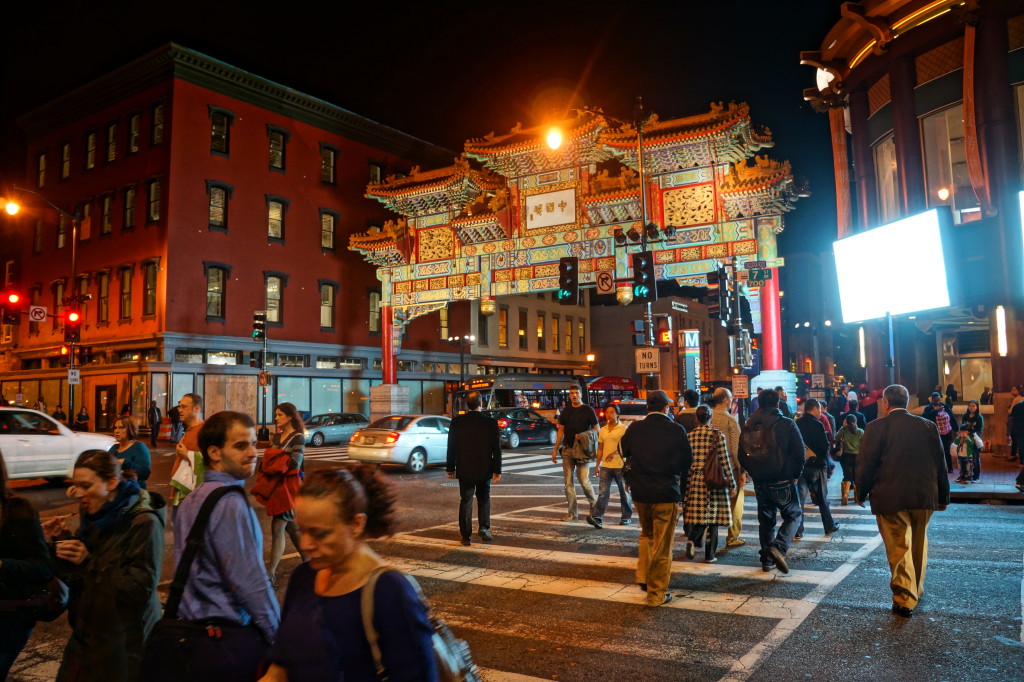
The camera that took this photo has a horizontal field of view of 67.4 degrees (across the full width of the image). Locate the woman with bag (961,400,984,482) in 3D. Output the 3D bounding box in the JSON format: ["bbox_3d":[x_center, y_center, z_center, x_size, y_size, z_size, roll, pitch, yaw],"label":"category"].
[{"bbox_3d":[8.615,1.892,14.398,0.450,1.530,0.360,-4,-6,30],"label":"woman with bag"}]

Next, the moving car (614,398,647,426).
[{"bbox_3d":[6.732,3.733,36.368,1.880,1.780,4.600,-4,-6,34],"label":"moving car"}]

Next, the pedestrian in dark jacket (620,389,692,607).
[{"bbox_3d":[1.205,1.299,6.492,0.580,1.780,0.480,-2,-5,17],"label":"pedestrian in dark jacket"}]

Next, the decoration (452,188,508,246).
[{"bbox_3d":[-1.250,-5.767,36.229,2.800,2.500,2.200,-3,-5,33],"label":"decoration"}]

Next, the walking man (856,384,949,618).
[{"bbox_3d":[3.075,1.247,6.080,0.660,1.770,0.450,-3,-5,30],"label":"walking man"}]

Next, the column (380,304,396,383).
[{"bbox_3d":[-6.184,0.212,38.855,0.740,3.910,0.740,-4,-5,29],"label":"column"}]

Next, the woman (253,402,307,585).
[{"bbox_3d":[-2.197,1.430,7.330,0.520,1.680,0.480,2,-5,-32],"label":"woman"}]

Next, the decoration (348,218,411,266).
[{"bbox_3d":[-6.335,-4.901,39.443,2.900,2.550,2.600,-3,-5,33],"label":"decoration"}]

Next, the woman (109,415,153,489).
[{"bbox_3d":[-3.763,1.553,7.537,0.380,1.617,0.480,3,-6,-40],"label":"woman"}]

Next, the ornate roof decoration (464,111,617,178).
[{"bbox_3d":[1.672,-8.828,34.569,7.200,2.700,3.200,-3,-5,33],"label":"ornate roof decoration"}]

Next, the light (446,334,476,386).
[{"bbox_3d":[-2.782,2.355,42.894,1.800,5.750,0.500,-4,-6,34],"label":"light"}]

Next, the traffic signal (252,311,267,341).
[{"bbox_3d":[-9.966,-0.592,30.300,0.440,1.140,0.400,-4,-6,34],"label":"traffic signal"}]

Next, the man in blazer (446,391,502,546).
[{"bbox_3d":[-0.450,1.507,9.136,0.620,1.780,0.420,-1,-4,6],"label":"man in blazer"}]

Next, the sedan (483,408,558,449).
[{"bbox_3d":[0.144,3.289,29.394,1.800,1.450,4.500,-4,-6,35],"label":"sedan"}]

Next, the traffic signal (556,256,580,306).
[{"bbox_3d":[1.489,-1.623,20.600,0.480,1.220,0.400,-4,-6,34],"label":"traffic signal"}]

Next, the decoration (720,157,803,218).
[{"bbox_3d":[9.401,-5.688,28.963,2.700,2.400,3.000,-4,-6,30],"label":"decoration"}]

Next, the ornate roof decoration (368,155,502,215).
[{"bbox_3d":[-3.807,-7.574,38.039,6.000,2.800,3.800,-4,-5,29],"label":"ornate roof decoration"}]

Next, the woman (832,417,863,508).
[{"bbox_3d":[5.836,2.055,13.346,0.500,1.540,0.420,-3,-5,24],"label":"woman"}]

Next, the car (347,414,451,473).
[{"bbox_3d":[-2.193,2.618,20.345,1.710,1.450,4.650,-4,-5,34],"label":"car"}]

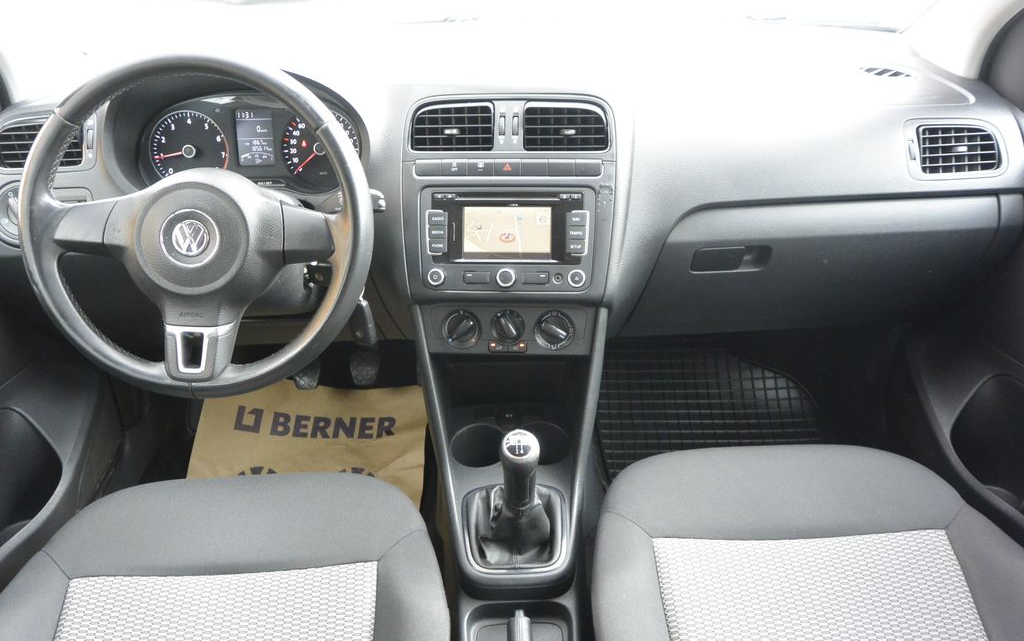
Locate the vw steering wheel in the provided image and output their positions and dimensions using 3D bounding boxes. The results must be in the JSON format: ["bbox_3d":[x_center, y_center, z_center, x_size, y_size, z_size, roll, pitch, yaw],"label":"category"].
[{"bbox_3d":[-0.333,-0.102,0.835,0.370,0.370,0.095,-1,5,-1],"label":"vw steering wheel"}]

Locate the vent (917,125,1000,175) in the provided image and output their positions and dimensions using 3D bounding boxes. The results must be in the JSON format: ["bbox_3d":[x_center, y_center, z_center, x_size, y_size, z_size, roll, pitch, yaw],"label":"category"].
[{"bbox_3d":[0.560,-0.213,0.963,0.106,0.060,0.032,-2,11,-4],"label":"vent"}]

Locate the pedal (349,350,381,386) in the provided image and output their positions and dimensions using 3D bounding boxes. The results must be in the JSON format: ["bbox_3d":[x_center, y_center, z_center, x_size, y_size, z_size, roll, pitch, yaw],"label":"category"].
[{"bbox_3d":[-0.270,0.088,1.405,0.056,0.066,0.030,-1,-6,0],"label":"pedal"}]

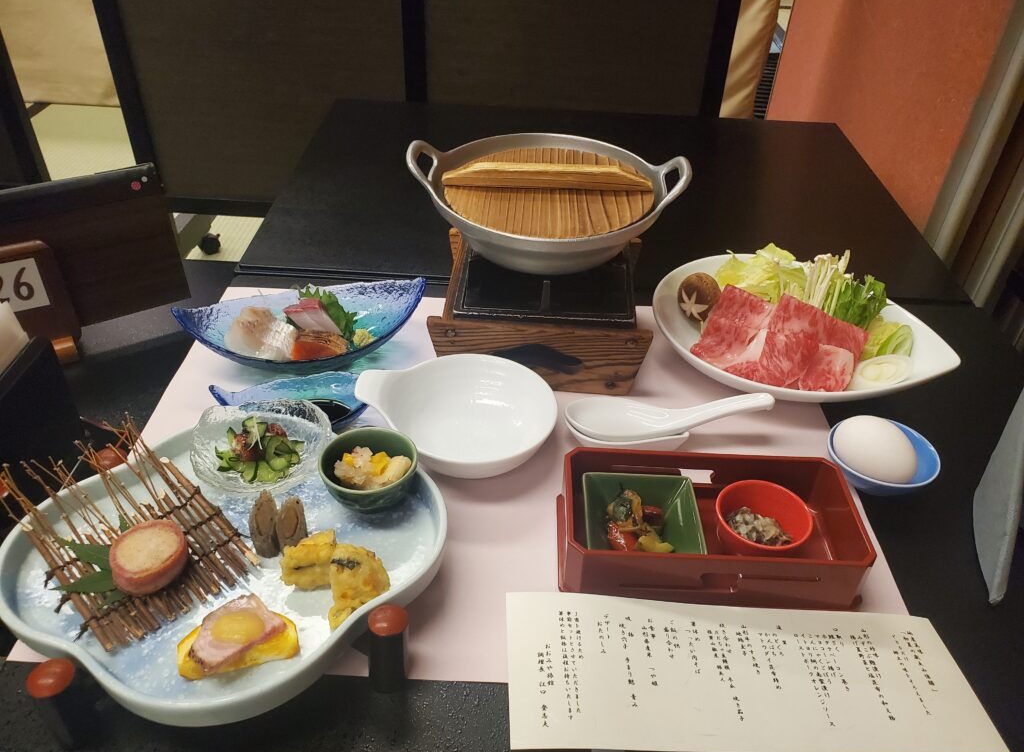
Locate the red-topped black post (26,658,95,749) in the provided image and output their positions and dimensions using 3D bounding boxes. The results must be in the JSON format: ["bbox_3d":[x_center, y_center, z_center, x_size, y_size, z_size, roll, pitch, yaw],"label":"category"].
[{"bbox_3d":[-0.212,0.160,0.365,0.019,0.066,0.019,3,39,0],"label":"red-topped black post"}]

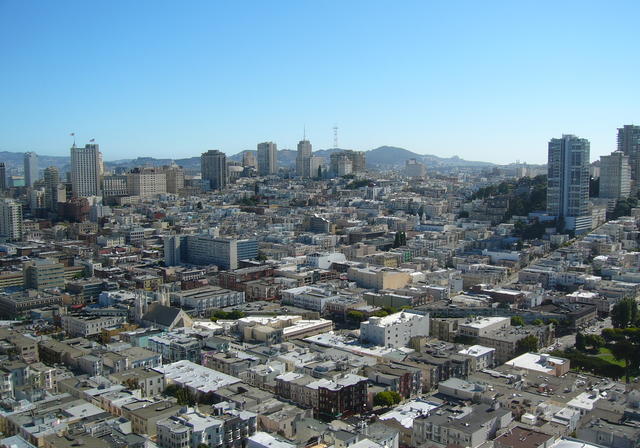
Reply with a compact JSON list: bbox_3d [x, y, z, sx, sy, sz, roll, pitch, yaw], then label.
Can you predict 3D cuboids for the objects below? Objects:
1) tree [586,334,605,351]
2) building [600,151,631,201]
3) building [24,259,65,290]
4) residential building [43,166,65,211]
[{"bbox_3d":[168.690,73.080,397.280,12.000,10.000,11.000,2,6,23],"label":"tree"},{"bbox_3d":[360.690,-58.620,792.010,24.540,58.000,30.240,5,7,44],"label":"building"},{"bbox_3d":[-259.080,48.540,609.840,26.000,25.000,25.000,5,7,44],"label":"building"},{"bbox_3d":[-406.680,-52.200,983.480,24.990,67.140,17.490,5,7,44],"label":"residential building"}]

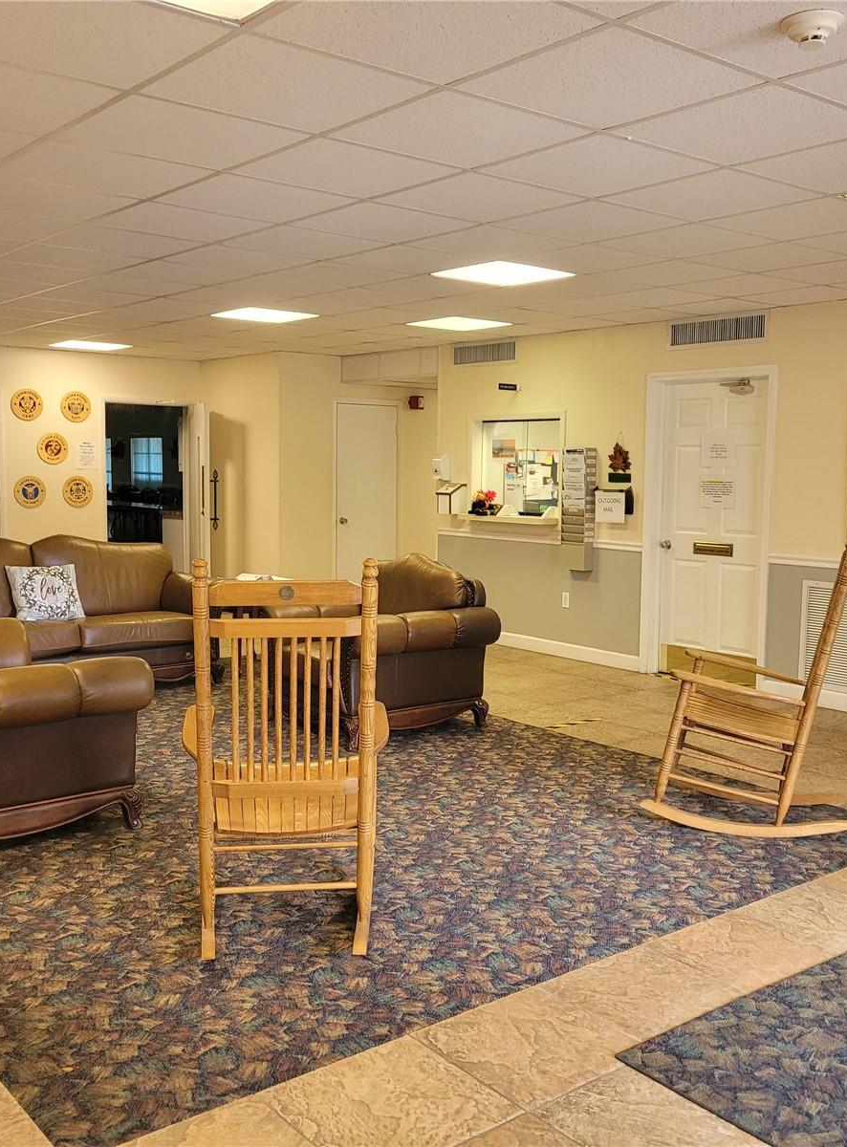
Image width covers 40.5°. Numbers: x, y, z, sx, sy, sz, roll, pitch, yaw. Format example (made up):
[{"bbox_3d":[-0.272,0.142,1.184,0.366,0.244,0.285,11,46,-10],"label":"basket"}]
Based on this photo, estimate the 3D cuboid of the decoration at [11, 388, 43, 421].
[{"bbox_3d":[-3.603,-1.529,10.447,0.293,0.293,0.025,-4,7,-40],"label":"decoration"}]

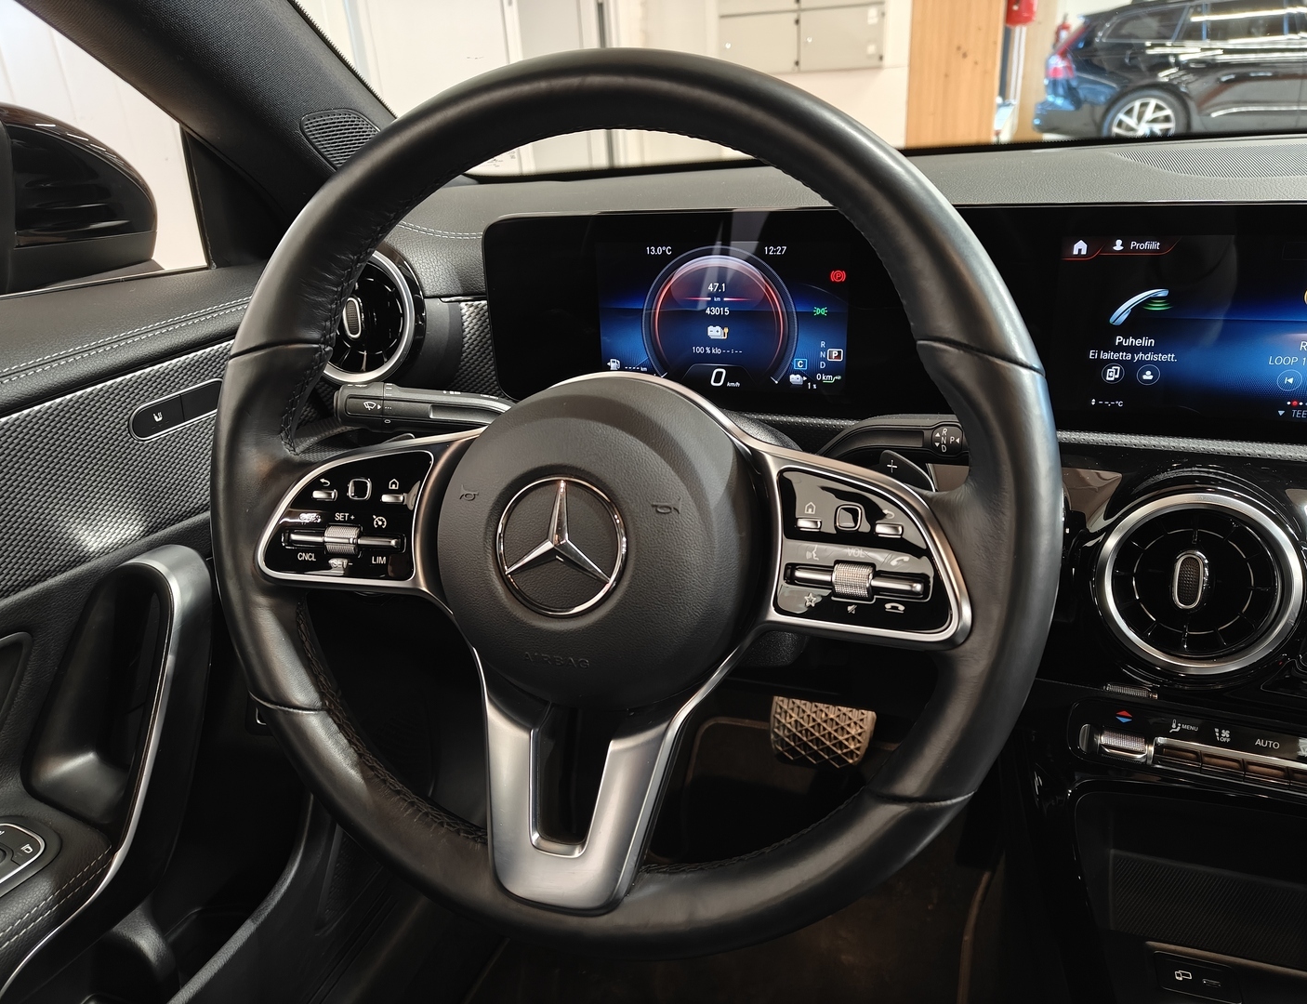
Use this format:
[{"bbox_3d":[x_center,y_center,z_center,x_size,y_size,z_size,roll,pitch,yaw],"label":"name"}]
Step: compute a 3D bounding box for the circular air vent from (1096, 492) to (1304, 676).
[{"bbox_3d":[0.284,0.041,0.488,0.095,0.095,0.030,4,-2,18],"label":"circular air vent"}]

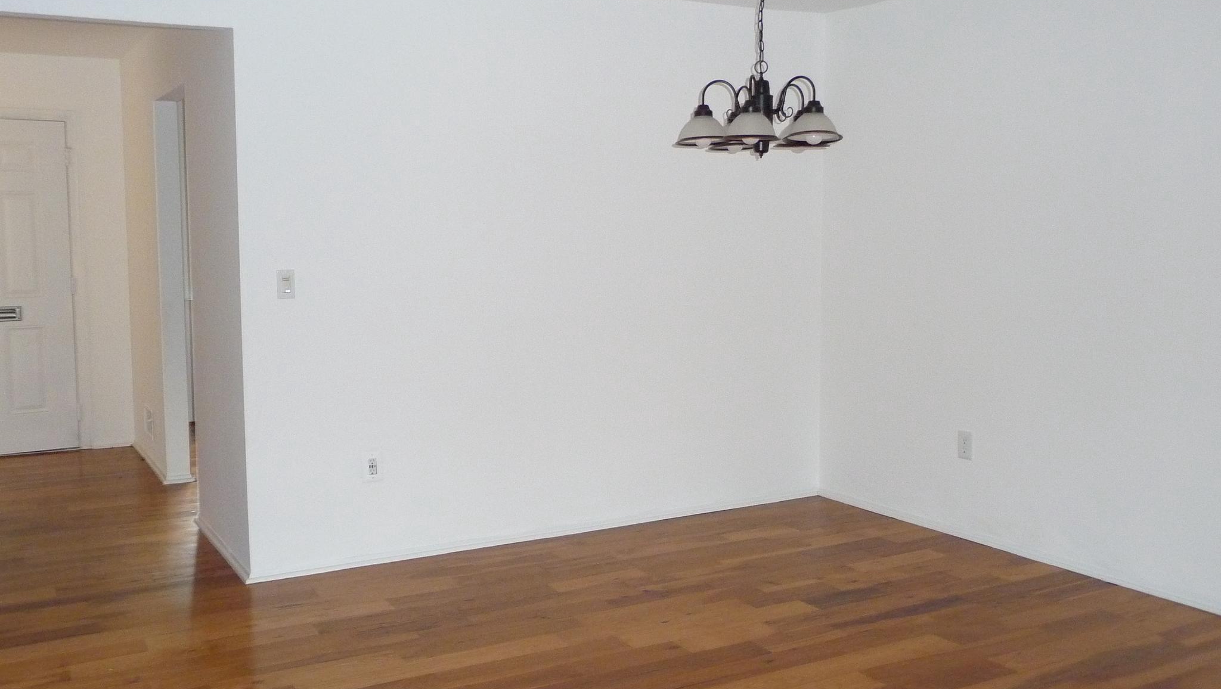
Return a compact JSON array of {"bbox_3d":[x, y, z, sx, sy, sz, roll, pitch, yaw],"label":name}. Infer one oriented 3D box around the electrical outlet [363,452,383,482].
[{"bbox_3d":[-0.985,0.510,4.401,0.077,0.122,0.010,-4,7,-27],"label":"electrical outlet"}]

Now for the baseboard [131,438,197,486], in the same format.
[{"bbox_3d":[-2.732,0.690,6.449,0.180,0.050,1.249,-4,7,-31],"label":"baseboard"}]

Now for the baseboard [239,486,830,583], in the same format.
[{"bbox_3d":[-0.175,0.846,4.854,2.850,0.050,0.020,-4,7,-27],"label":"baseboard"}]

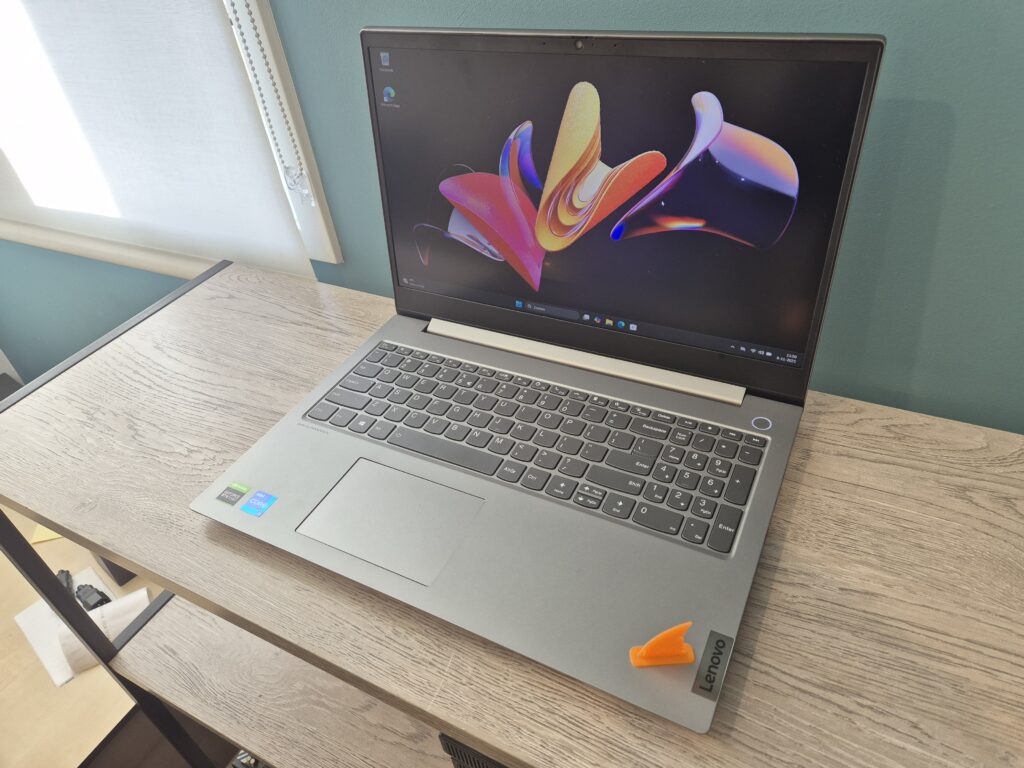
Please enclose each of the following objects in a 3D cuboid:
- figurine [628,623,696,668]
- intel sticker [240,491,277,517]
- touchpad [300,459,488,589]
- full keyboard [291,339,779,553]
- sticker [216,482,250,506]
[{"bbox_3d":[0.076,0.129,0.342,0.031,0.032,0.010,-5,40,4],"label":"figurine"},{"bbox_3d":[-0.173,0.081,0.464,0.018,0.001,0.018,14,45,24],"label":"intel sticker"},{"bbox_3d":[-0.078,0.086,0.444,0.104,0.002,0.070,14,45,24],"label":"touchpad"},{"bbox_3d":[0.006,0.032,0.493,0.326,0.004,0.103,14,45,24],"label":"full keyboard"},{"bbox_3d":[-0.194,0.076,0.474,0.018,0.001,0.017,14,45,24],"label":"sticker"}]

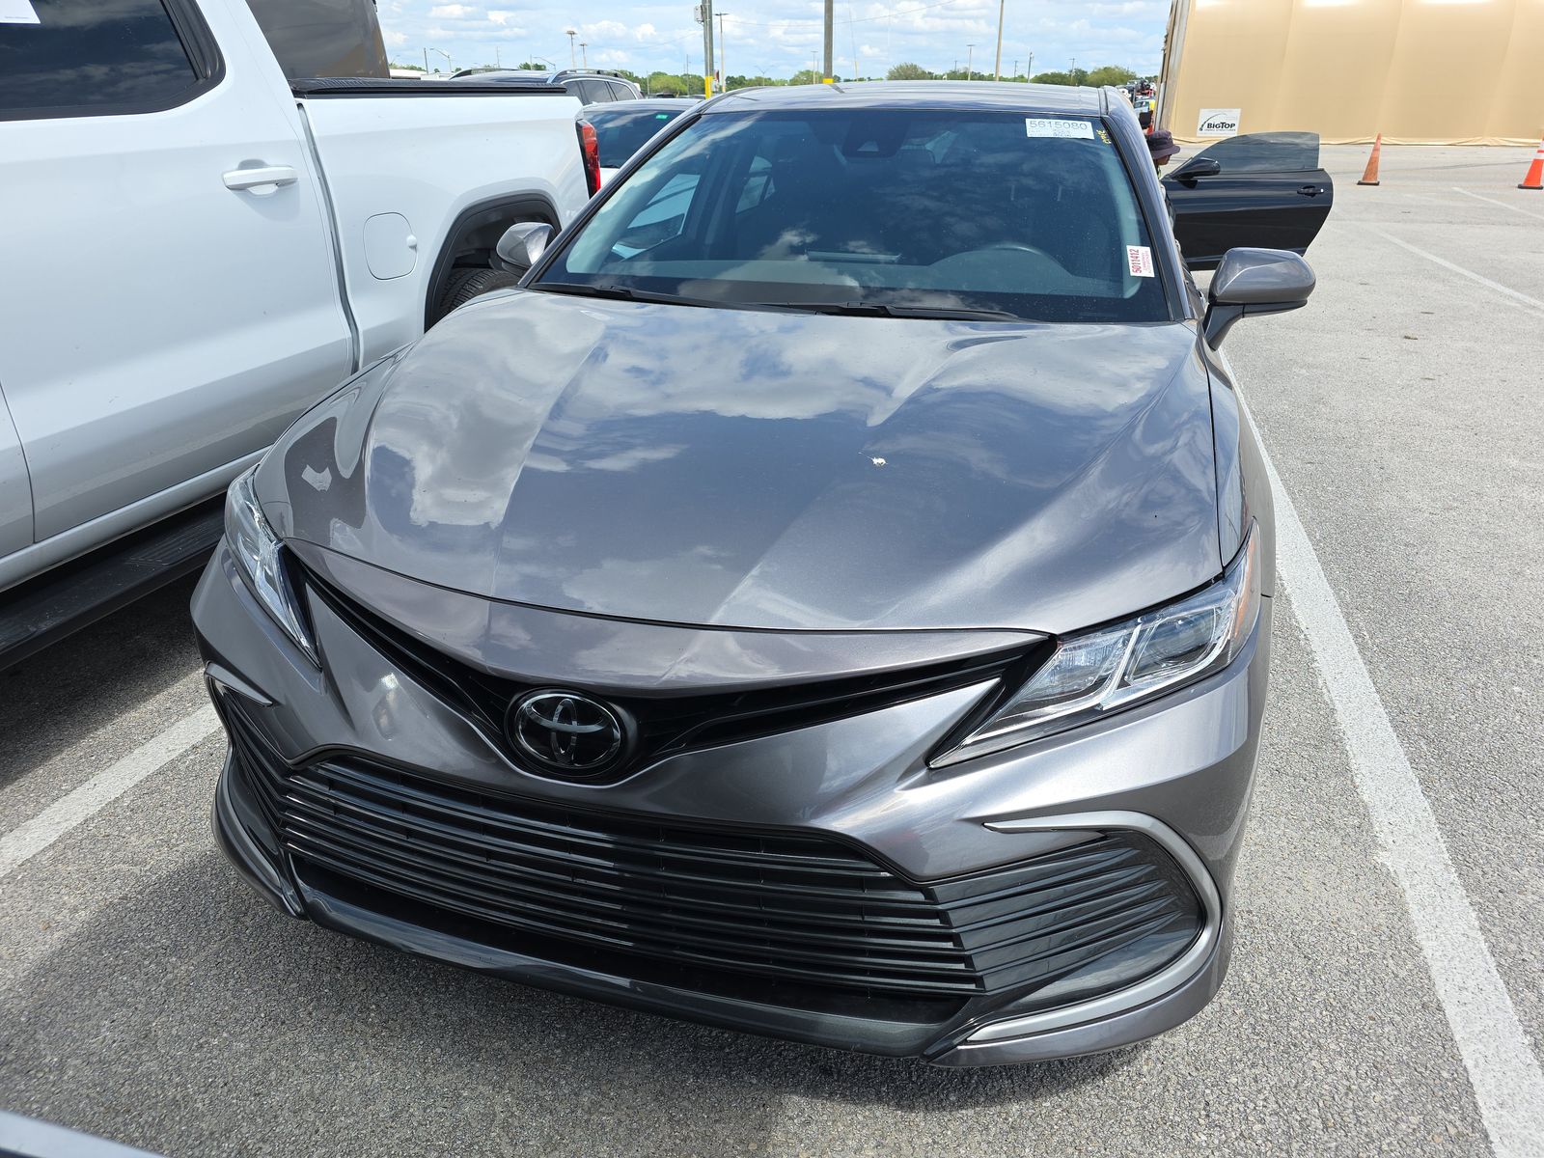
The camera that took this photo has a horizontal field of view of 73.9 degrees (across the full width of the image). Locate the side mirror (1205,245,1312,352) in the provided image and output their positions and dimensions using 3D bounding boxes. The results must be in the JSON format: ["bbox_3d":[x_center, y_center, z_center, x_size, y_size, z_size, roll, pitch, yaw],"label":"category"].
[{"bbox_3d":[1.143,-0.655,2.420,0.225,0.235,0.180,7,26,15],"label":"side mirror"}]

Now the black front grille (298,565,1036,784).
[{"bbox_3d":[-0.230,0.143,1.379,1.120,0.170,0.240,7,26,15],"label":"black front grille"}]

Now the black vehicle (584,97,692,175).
[{"bbox_3d":[-0.739,-2.998,7.975,1.860,1.410,4.750,7,26,15],"label":"black vehicle"}]

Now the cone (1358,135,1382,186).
[{"bbox_3d":[11.499,-7.998,19.572,0.370,0.885,0.370,7,26,15],"label":"cone"}]

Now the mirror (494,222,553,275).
[{"bbox_3d":[-0.693,-0.896,2.879,0.240,0.200,0.190,7,26,15],"label":"mirror"}]

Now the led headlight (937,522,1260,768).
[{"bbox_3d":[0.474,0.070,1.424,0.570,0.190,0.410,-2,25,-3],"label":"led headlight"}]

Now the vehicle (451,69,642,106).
[{"bbox_3d":[-2.810,-4.924,11.713,1.940,1.710,4.800,6,26,13],"label":"vehicle"}]

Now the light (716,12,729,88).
[{"bbox_3d":[-5.020,-53.069,105.314,1.400,8.677,0.400,-1,25,-2],"label":"light"}]

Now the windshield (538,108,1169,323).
[{"bbox_3d":[0.206,-0.935,2.558,1.490,0.150,1.000,7,51,15],"label":"windshield"}]

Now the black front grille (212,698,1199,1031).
[{"bbox_3d":[-0.221,0.389,1.502,1.620,0.340,0.270,7,26,15],"label":"black front grille"}]

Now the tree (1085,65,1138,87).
[{"bbox_3d":[49.814,-72.485,151.302,7.790,6.091,7.011,7,26,15],"label":"tree"}]

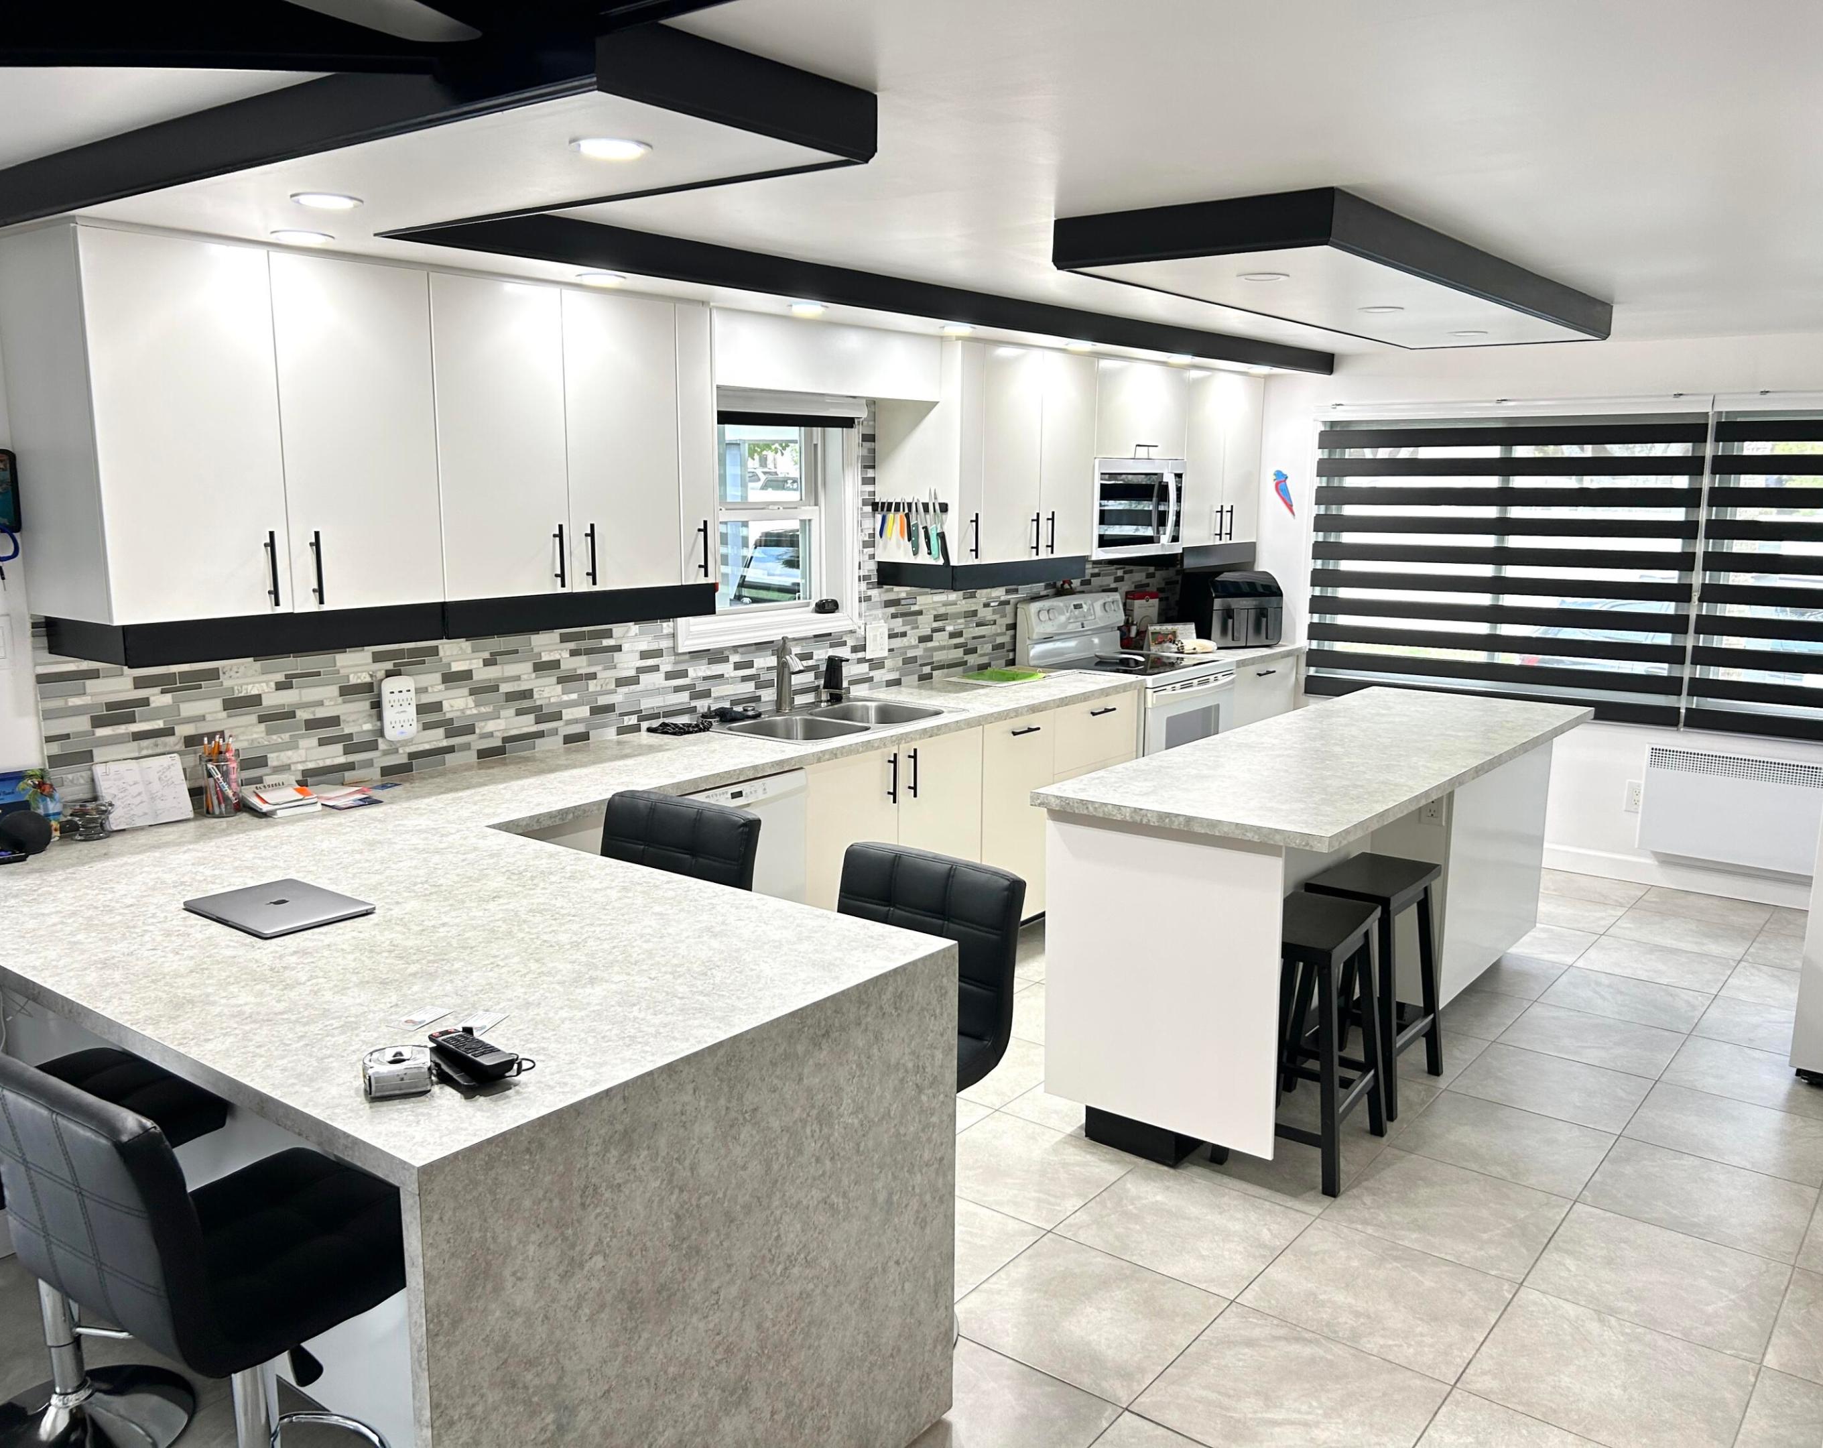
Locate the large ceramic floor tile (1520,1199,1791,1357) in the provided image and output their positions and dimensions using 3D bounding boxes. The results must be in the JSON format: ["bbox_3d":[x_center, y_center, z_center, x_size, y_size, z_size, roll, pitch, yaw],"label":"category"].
[{"bbox_3d":[1.647,1.217,3.187,0.459,0.012,0.455,8,12,37],"label":"large ceramic floor tile"}]

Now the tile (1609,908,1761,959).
[{"bbox_3d":[2.970,0.808,5.588,0.455,0.012,0.455,8,12,37],"label":"tile"}]

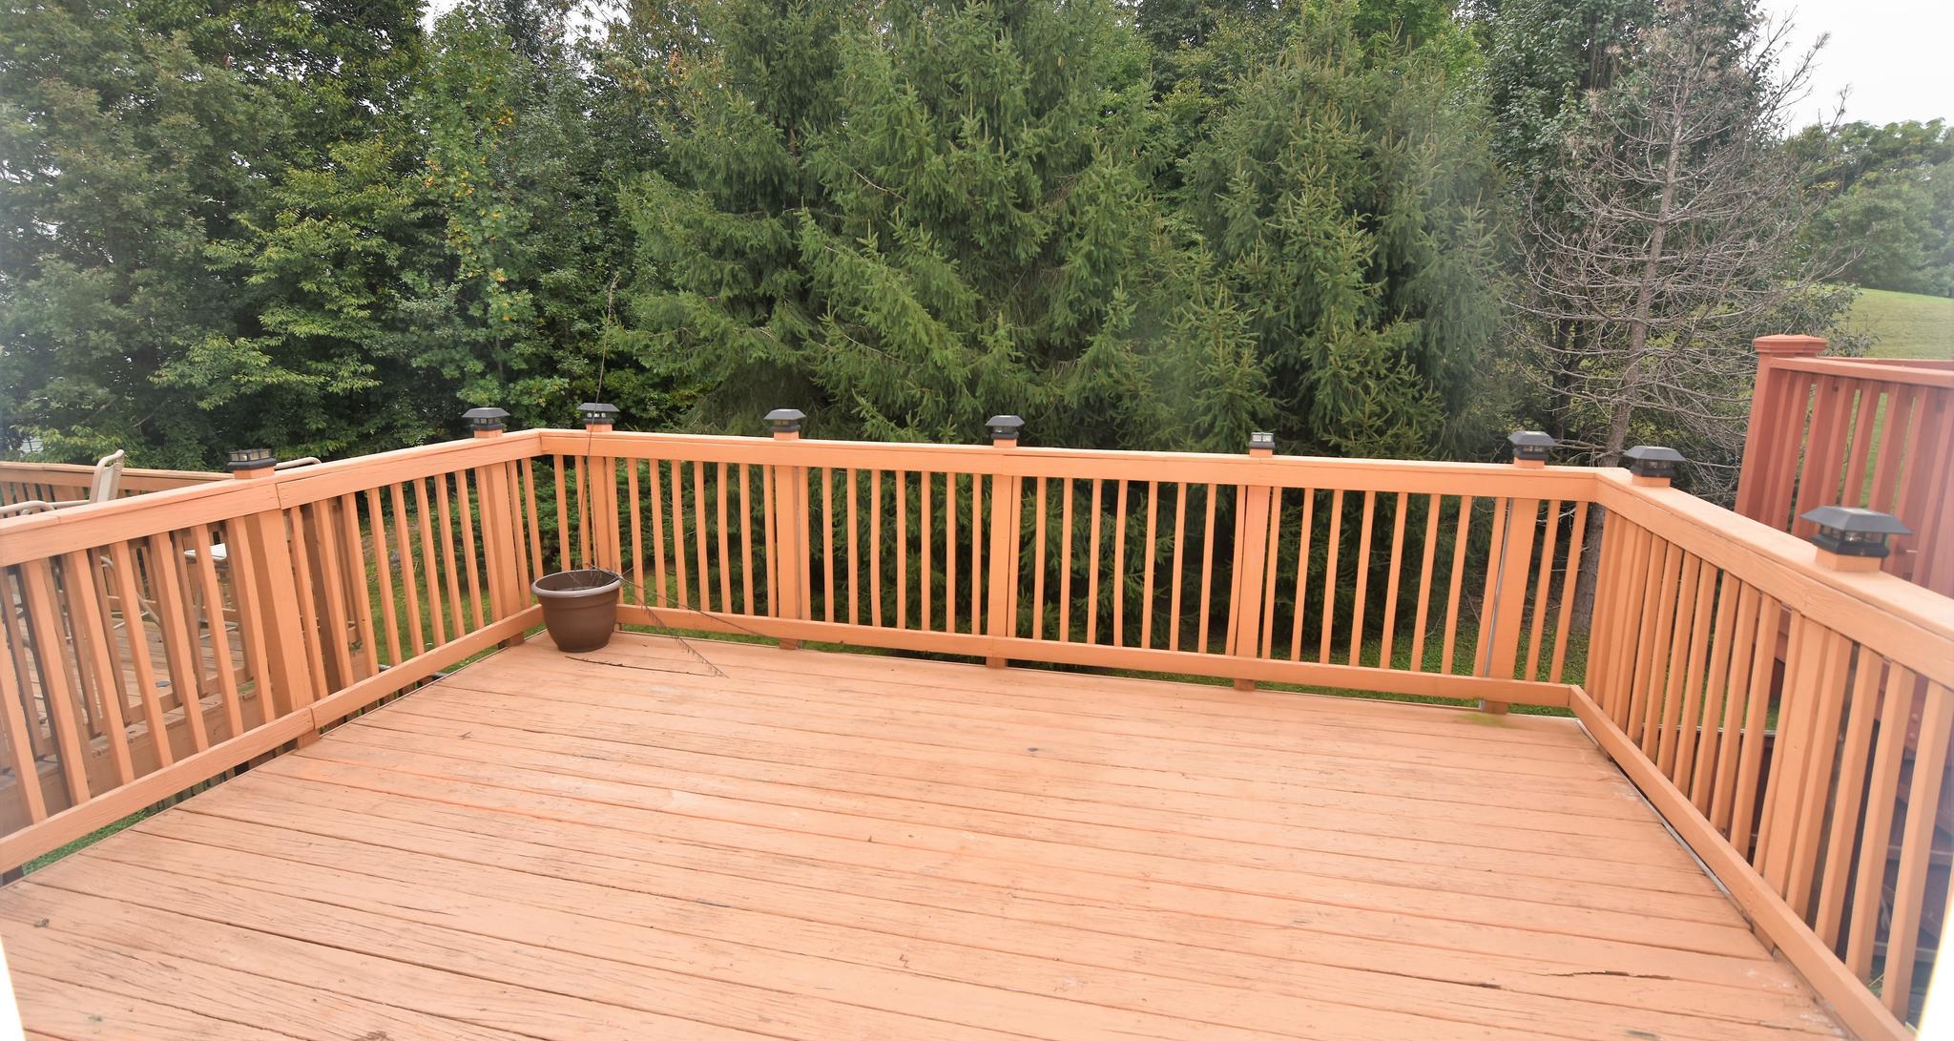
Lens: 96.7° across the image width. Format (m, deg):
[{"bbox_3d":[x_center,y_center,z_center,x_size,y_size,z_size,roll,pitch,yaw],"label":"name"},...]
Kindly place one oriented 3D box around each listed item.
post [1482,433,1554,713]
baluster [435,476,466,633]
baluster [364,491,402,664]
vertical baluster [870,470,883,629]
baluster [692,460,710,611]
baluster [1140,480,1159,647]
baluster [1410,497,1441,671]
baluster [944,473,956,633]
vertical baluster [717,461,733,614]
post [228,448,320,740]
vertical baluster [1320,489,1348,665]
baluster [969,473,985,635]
[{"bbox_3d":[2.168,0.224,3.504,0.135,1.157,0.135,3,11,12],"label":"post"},{"bbox_3d":[-2.426,0.162,4.008,0.038,0.820,0.038,3,13,13],"label":"baluster"},{"bbox_3d":[-2.505,0.238,3.679,0.038,0.820,0.038,3,13,13],"label":"baluster"},{"bbox_3d":[-0.485,0.135,4.162,0.038,0.820,0.038,3,13,13],"label":"vertical baluster"},{"bbox_3d":[-1.324,0.079,4.165,0.036,0.769,0.036,3,13,12],"label":"baluster"},{"bbox_3d":[0.770,0.203,3.881,0.038,0.820,0.038,3,13,13],"label":"baluster"},{"bbox_3d":[1.837,0.258,3.559,0.038,0.867,0.038,3,11,12],"label":"baluster"},{"bbox_3d":[-0.120,0.155,4.079,0.038,0.820,0.038,3,13,13],"label":"baluster"},{"bbox_3d":[-1.195,0.086,4.137,0.036,0.769,0.036,3,13,12],"label":"vertical baluster"},{"bbox_3d":[-2.595,0.312,3.224,0.105,1.142,0.105,3,13,13],"label":"post"},{"bbox_3d":[1.512,0.245,3.716,0.038,0.820,0.038,3,13,13],"label":"vertical baluster"},{"bbox_3d":[-0.004,0.153,3.883,0.036,0.769,0.036,3,13,12],"label":"baluster"}]

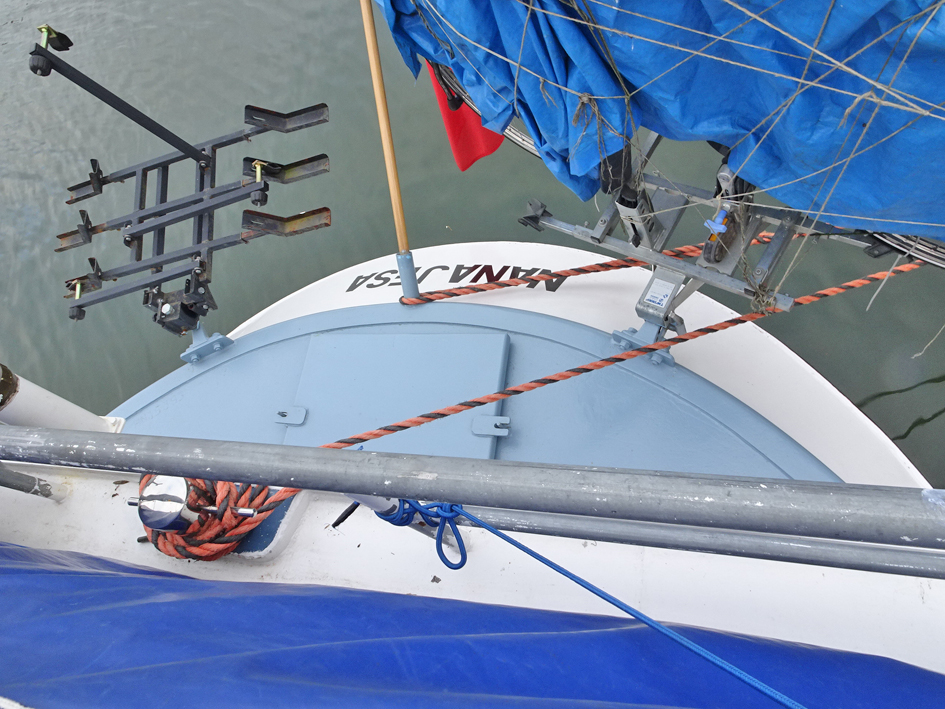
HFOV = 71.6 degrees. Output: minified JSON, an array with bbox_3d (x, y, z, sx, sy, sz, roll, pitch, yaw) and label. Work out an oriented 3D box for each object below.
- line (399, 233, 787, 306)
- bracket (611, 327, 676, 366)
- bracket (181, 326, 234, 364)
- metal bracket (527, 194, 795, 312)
[{"bbox_3d":[0.289,-0.231,1.833,1.080,0.070,0.080,-7,64,18],"label":"line"},{"bbox_3d":[0.459,-0.029,1.721,0.176,0.080,0.100,28,77,28],"label":"bracket"},{"bbox_3d":[-0.897,-0.035,2.191,0.176,0.085,0.115,-27,60,6],"label":"bracket"},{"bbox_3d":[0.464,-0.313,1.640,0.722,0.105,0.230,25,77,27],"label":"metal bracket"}]

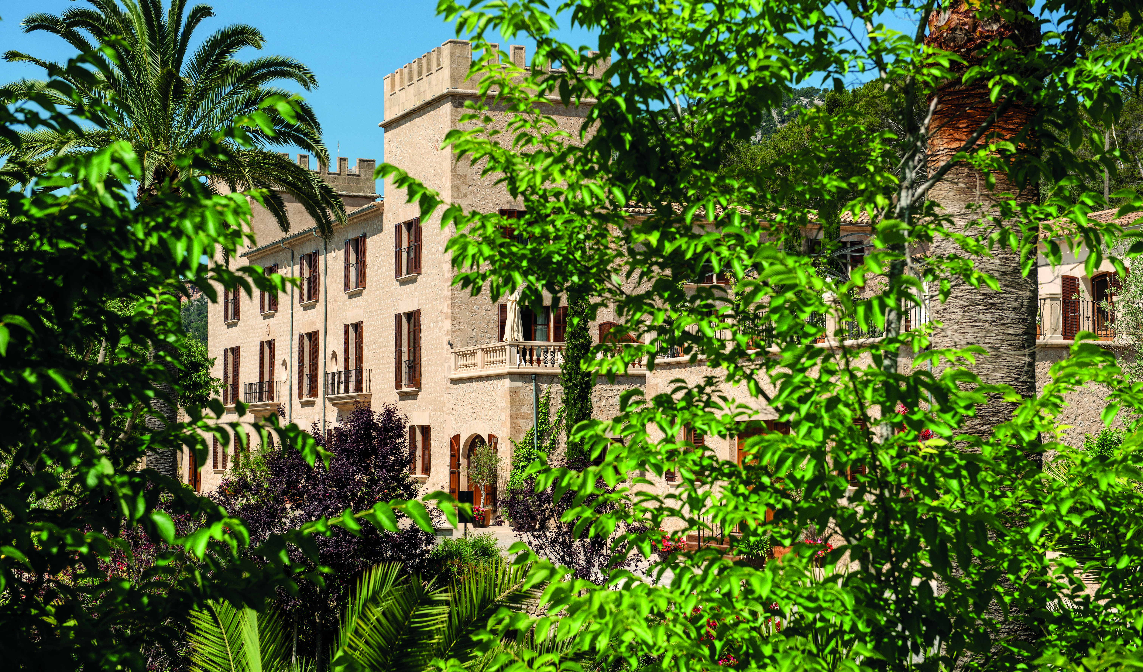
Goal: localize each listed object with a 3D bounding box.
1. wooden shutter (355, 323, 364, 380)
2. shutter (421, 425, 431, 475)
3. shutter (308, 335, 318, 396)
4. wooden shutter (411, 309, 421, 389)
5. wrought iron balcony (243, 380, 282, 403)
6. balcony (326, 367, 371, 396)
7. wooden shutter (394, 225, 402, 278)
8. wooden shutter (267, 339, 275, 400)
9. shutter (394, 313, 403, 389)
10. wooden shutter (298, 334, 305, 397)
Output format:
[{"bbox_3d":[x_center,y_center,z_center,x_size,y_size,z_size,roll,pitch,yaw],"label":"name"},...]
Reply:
[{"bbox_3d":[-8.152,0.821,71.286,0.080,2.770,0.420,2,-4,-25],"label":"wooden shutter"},{"bbox_3d":[-5.079,4.021,64.568,0.060,1.798,0.500,2,-4,-25],"label":"shutter"},{"bbox_3d":[-10.668,1.166,76.648,0.060,2.781,0.620,2,-4,-25],"label":"shutter"},{"bbox_3d":[-5.517,0.451,65.721,0.060,2.781,0.620,2,-4,-25],"label":"wooden shutter"},{"bbox_3d":[-13.923,2.553,83.023,0.543,0.951,4.015,2,-4,-25],"label":"wrought iron balcony"},{"bbox_3d":[-8.719,1.831,71.994,0.532,0.951,4.004,2,-4,-25],"label":"balcony"},{"bbox_3d":[-6.359,-3.142,67.736,0.060,1.997,0.620,2,-4,-25],"label":"wooden shutter"},{"bbox_3d":[-13.421,1.547,82.466,0.080,2.781,0.420,2,-4,-25],"label":"wooden shutter"},{"bbox_3d":[-6.333,0.564,67.451,0.060,2.781,0.620,2,-4,-25],"label":"shutter"},{"bbox_3d":[-11.510,1.283,78.434,0.060,2.781,0.620,2,-4,-25],"label":"wooden shutter"}]

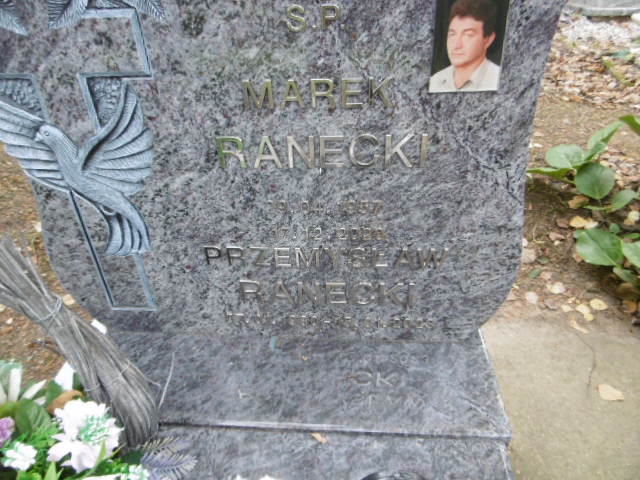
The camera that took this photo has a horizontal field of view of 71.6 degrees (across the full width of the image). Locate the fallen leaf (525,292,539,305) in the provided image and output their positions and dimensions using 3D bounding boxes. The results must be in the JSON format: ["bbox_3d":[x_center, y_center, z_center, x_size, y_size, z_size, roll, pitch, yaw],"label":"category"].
[{"bbox_3d":[0.704,0.190,1.471,0.037,0.012,0.058,16,38,27],"label":"fallen leaf"}]

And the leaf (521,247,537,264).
[{"bbox_3d":[0.783,0.061,1.660,0.057,0.015,0.085,13,36,23],"label":"leaf"}]

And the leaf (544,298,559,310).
[{"bbox_3d":[0.753,0.210,1.437,0.035,0.012,0.055,-6,33,-4],"label":"leaf"}]

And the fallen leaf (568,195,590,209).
[{"bbox_3d":[1.034,-0.153,1.771,0.085,0.030,0.075,19,38,28],"label":"fallen leaf"}]

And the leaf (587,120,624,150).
[{"bbox_3d":[1.180,-0.433,1.840,0.180,0.040,0.085,-36,30,-6],"label":"leaf"}]

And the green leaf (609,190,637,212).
[{"bbox_3d":[1.253,-0.163,1.840,0.136,0.030,0.059,-42,52,-12],"label":"green leaf"}]

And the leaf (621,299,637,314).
[{"bbox_3d":[0.886,0.191,1.273,0.045,0.020,0.052,26,41,35],"label":"leaf"}]

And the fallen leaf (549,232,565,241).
[{"bbox_3d":[0.848,-0.012,1.586,0.056,0.020,0.045,18,38,27],"label":"fallen leaf"}]

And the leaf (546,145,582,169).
[{"bbox_3d":[0.992,-0.339,1.800,0.140,0.035,0.135,-5,55,12],"label":"leaf"}]

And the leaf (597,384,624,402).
[{"bbox_3d":[0.754,0.396,1.153,0.058,0.010,0.050,0,33,5],"label":"leaf"}]

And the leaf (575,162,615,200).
[{"bbox_3d":[1.064,-0.227,1.720,0.145,0.145,0.035,8,-7,28],"label":"leaf"}]

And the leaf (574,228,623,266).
[{"bbox_3d":[0.990,0.025,1.571,0.143,0.040,0.166,0,51,18],"label":"leaf"}]

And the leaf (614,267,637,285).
[{"bbox_3d":[1.027,0.116,1.490,0.037,0.020,0.075,-36,48,-13],"label":"leaf"}]

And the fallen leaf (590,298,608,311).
[{"bbox_3d":[0.897,0.210,1.427,0.058,0.010,0.044,-23,38,-28],"label":"fallen leaf"}]

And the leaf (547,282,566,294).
[{"bbox_3d":[0.726,0.148,1.355,0.052,0.012,0.052,20,38,28],"label":"leaf"}]

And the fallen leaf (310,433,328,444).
[{"bbox_3d":[-0.001,0.306,0.685,0.030,0.008,0.014,22,40,31],"label":"fallen leaf"}]

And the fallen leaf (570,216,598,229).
[{"bbox_3d":[0.993,-0.066,1.665,0.100,0.020,0.075,20,38,29],"label":"fallen leaf"}]

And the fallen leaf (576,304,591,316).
[{"bbox_3d":[0.760,0.200,1.278,0.041,0.008,0.045,22,40,31],"label":"fallen leaf"}]

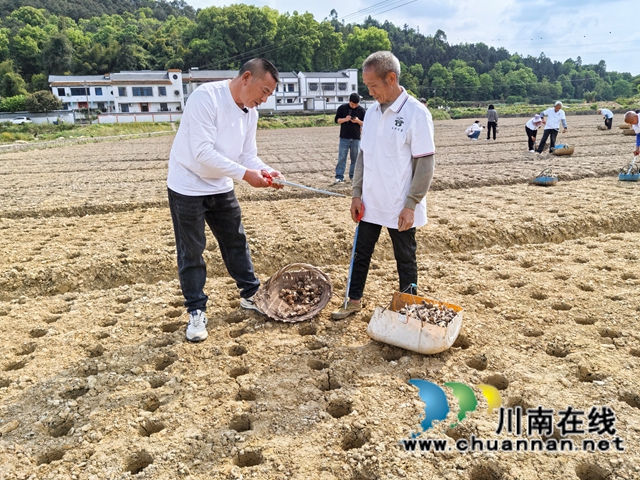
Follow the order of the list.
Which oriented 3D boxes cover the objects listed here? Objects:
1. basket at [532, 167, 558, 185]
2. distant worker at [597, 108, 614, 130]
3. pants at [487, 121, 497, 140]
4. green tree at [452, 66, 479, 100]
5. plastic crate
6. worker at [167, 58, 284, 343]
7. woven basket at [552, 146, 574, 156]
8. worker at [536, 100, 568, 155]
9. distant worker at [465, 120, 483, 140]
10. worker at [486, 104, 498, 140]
[{"bbox_3d":[4.191,-1.158,9.250,0.430,0.300,0.340,6,16,23],"label":"basket"},{"bbox_3d":[18.587,-7.845,32.500,0.930,1.330,0.520,5,15,20],"label":"distant worker"},{"bbox_3d":[8.280,-5.267,24.100,0.390,0.920,0.260,1,14,3],"label":"pants"},{"bbox_3d":[36.183,-39.188,125.000,6.500,9.600,6.500,4,15,17],"label":"green tree"},{"bbox_3d":[0.575,0.485,2.970,0.460,0.220,0.310,10,17,34],"label":"plastic crate"},{"bbox_3d":[-0.579,-0.260,3.091,0.640,1.631,0.560,9,17,32],"label":"worker"},{"bbox_3d":[7.656,-2.786,15.696,0.640,0.273,0.480,7,16,25],"label":"woven basket"},{"bbox_3d":[7.559,-3.673,16.300,0.720,1.650,0.470,1,14,5],"label":"worker"},{"bbox_3d":[7.387,-5.248,23.944,0.820,0.914,0.500,2,14,10],"label":"distant worker"},{"bbox_3d":[8.277,-5.626,23.952,0.520,1.644,0.360,5,15,17],"label":"worker"}]

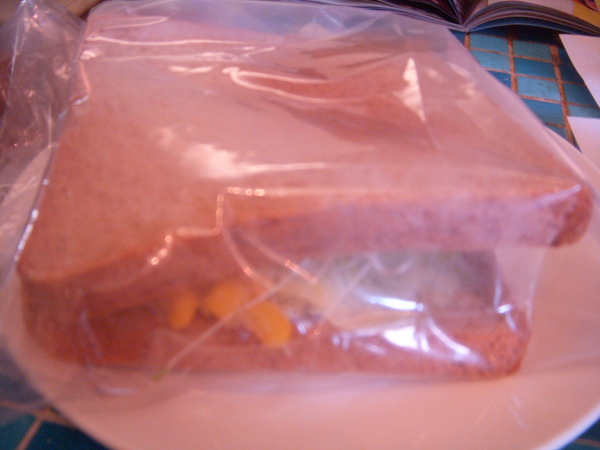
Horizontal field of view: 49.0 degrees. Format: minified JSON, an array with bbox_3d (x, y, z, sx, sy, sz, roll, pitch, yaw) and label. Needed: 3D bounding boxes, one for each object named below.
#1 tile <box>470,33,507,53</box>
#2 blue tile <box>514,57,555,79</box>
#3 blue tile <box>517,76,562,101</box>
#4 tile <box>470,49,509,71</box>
[{"bbox_3d":[0.105,-0.099,0.368,0.020,0.005,0.020,11,39,8],"label":"tile"},{"bbox_3d":[0.122,-0.080,0.345,0.020,0.005,0.020,11,39,8],"label":"blue tile"},{"bbox_3d":[0.118,-0.066,0.327,0.020,0.005,0.020,11,39,8],"label":"blue tile"},{"bbox_3d":[0.100,-0.085,0.350,0.020,0.005,0.020,11,39,8],"label":"tile"}]

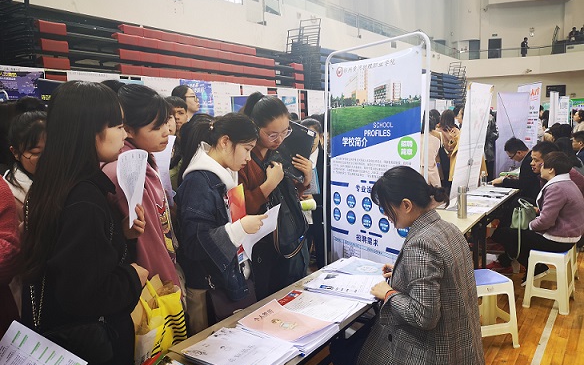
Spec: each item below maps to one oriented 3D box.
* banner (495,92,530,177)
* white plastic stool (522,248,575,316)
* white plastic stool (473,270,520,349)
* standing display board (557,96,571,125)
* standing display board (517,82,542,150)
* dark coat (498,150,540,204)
[{"bbox_3d":[2.918,-0.259,6.049,0.800,1.820,0.150,-7,10,-40],"label":"banner"},{"bbox_3d":[2.153,0.784,3.795,0.345,0.465,0.345,3,9,34],"label":"white plastic stool"},{"bbox_3d":[1.335,0.882,3.185,0.345,0.460,0.345,-3,7,-13],"label":"white plastic stool"},{"bbox_3d":[5.360,-0.727,9.096,0.070,1.980,0.750,-1,7,7],"label":"standing display board"},{"bbox_3d":[3.143,-0.297,6.069,0.070,2.000,0.700,-1,7,6],"label":"standing display board"},{"bbox_3d":[2.437,0.000,4.800,0.500,0.680,0.520,6,10,35],"label":"dark coat"}]

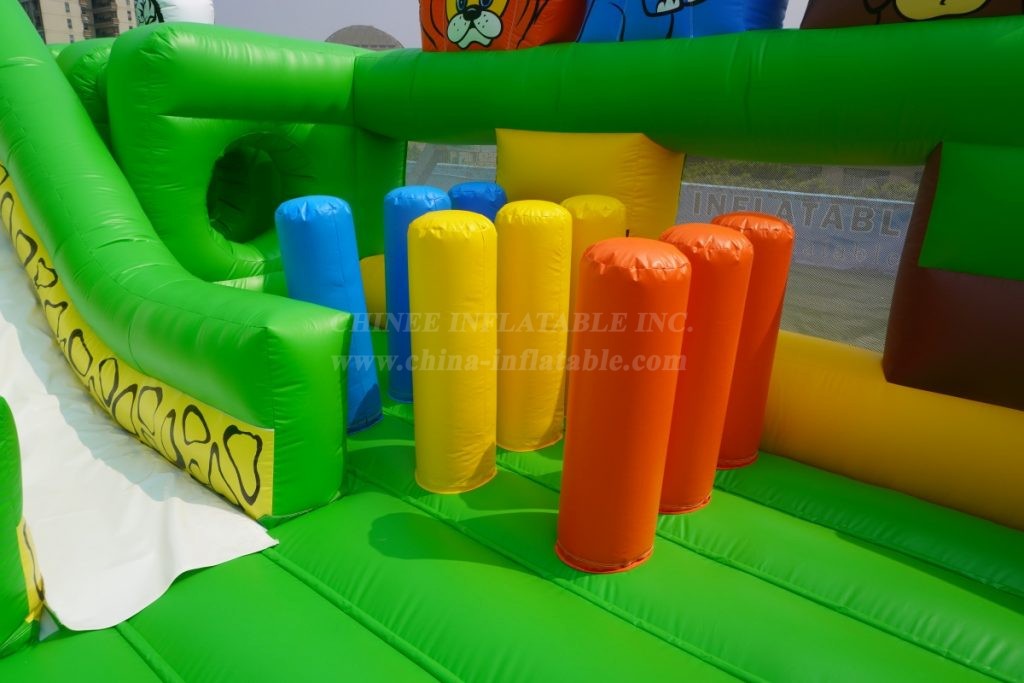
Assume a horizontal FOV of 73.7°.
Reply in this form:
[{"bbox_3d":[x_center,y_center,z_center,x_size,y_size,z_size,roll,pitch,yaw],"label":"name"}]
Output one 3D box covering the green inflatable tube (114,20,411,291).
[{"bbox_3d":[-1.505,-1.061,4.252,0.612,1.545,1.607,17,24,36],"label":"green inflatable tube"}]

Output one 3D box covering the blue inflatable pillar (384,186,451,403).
[{"bbox_3d":[-0.545,-0.277,3.993,0.373,1.209,0.373,2,19,-1],"label":"blue inflatable pillar"}]

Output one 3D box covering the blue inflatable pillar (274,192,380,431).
[{"bbox_3d":[-0.945,-0.134,3.562,0.372,1.207,0.372,10,24,35],"label":"blue inflatable pillar"}]

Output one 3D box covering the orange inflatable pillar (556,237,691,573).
[{"bbox_3d":[0.400,0.238,2.539,0.378,1.212,0.378,3,20,-1],"label":"orange inflatable pillar"}]

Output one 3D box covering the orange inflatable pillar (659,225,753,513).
[{"bbox_3d":[0.759,0.116,2.947,0.371,1.211,0.371,17,23,33],"label":"orange inflatable pillar"}]

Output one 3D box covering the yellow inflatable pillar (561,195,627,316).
[{"bbox_3d":[0.442,-0.240,3.999,0.371,1.197,0.371,15,23,34],"label":"yellow inflatable pillar"}]

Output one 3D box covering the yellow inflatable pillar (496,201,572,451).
[{"bbox_3d":[0.100,-0.079,3.447,0.369,1.220,0.369,1,19,0],"label":"yellow inflatable pillar"}]

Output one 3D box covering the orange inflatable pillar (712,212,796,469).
[{"bbox_3d":[1.007,-0.009,3.058,0.349,1.110,0.349,17,24,36],"label":"orange inflatable pillar"}]

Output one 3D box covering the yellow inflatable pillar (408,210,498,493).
[{"bbox_3d":[-0.254,0.045,3.044,0.377,1.215,0.377,1,19,0],"label":"yellow inflatable pillar"}]

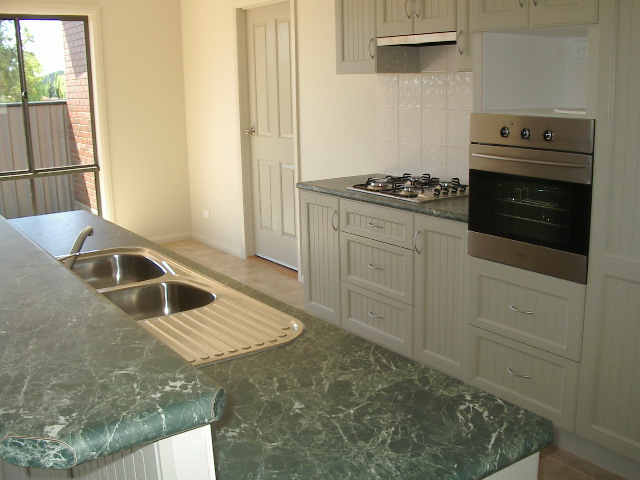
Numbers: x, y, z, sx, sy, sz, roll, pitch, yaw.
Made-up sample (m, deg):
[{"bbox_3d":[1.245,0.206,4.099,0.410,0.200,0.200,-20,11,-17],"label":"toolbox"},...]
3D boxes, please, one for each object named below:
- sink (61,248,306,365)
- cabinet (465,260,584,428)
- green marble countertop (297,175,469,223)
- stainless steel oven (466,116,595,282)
[{"bbox_3d":[-0.534,0.228,2.042,0.480,0.170,1.175,-10,16,-35],"label":"sink"},{"bbox_3d":[1.071,0.377,3.123,0.580,0.623,0.598,-10,16,-35],"label":"cabinet"},{"bbox_3d":[0.500,-0.249,3.799,0.605,0.034,1.342,-10,16,-35],"label":"green marble countertop"},{"bbox_3d":[1.045,-0.222,2.979,0.560,0.610,0.600,-10,16,-35],"label":"stainless steel oven"}]

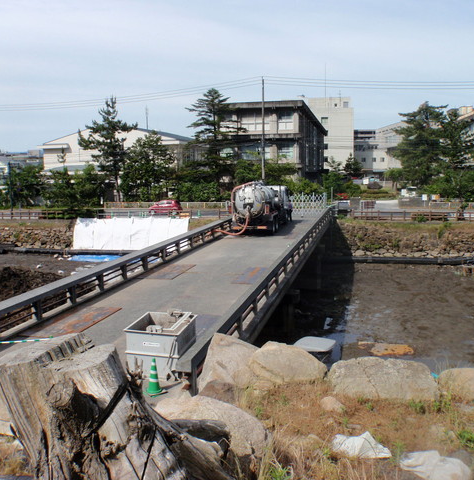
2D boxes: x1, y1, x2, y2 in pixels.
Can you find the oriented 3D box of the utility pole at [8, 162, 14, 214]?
[{"bbox_3d":[-21.911,-4.898,50.422,0.200,5.242,0.200,0,9,0],"label":"utility pole"}]

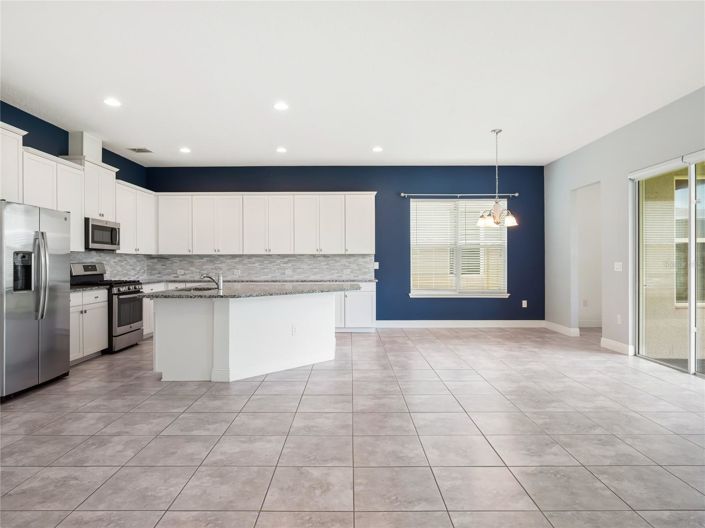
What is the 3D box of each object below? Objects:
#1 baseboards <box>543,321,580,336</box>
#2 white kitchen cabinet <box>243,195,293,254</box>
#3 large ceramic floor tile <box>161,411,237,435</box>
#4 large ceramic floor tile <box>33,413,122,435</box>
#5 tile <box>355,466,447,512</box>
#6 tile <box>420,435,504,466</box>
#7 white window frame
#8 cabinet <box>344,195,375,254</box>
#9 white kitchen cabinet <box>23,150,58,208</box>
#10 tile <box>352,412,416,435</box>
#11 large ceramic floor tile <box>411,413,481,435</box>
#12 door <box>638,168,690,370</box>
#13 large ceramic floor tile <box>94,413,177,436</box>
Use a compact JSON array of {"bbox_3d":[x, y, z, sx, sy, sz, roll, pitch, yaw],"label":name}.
[{"bbox_3d":[3.700,1.145,7.220,0.140,0.140,0.920,0,0,0],"label":"baseboards"},{"bbox_3d":[-1.520,-0.715,7.500,0.920,1.080,0.330,0,0,0],"label":"white kitchen cabinet"},{"bbox_3d":[-1.133,1.216,3.083,0.455,0.012,0.443,0,0,0],"label":"large ceramic floor tile"},{"bbox_3d":[-2.047,1.218,3.085,0.455,0.012,0.443,0,0,0],"label":"large ceramic floor tile"},{"bbox_3d":[0.235,1.217,2.219,0.460,0.010,0.436,0,0,0],"label":"tile"},{"bbox_3d":[0.700,1.225,2.672,0.458,0.010,0.445,0,0,0],"label":"tile"},{"bbox_3d":[2.010,-0.285,7.680,1.880,1.860,0.110,0,0,0],"label":"white window frame"},{"bbox_3d":[0.145,-0.717,7.520,0.540,1.090,0.340,0,0,0],"label":"cabinet"},{"bbox_3d":[-3.740,-0.700,4.670,0.330,1.075,0.507,0,0,0],"label":"white kitchen cabinet"},{"bbox_3d":[0.238,1.222,3.110,0.457,0.015,0.448,0,0,0],"label":"tile"},{"bbox_3d":[0.695,1.212,3.080,0.455,0.012,0.443,0,0,0],"label":"large ceramic floor tile"},{"bbox_3d":[3.740,0.030,4.890,0.060,2.360,0.880,0,0,-1],"label":"door"},{"bbox_3d":[-1.608,1.214,3.087,0.460,0.010,0.436,0,0,0],"label":"large ceramic floor tile"}]

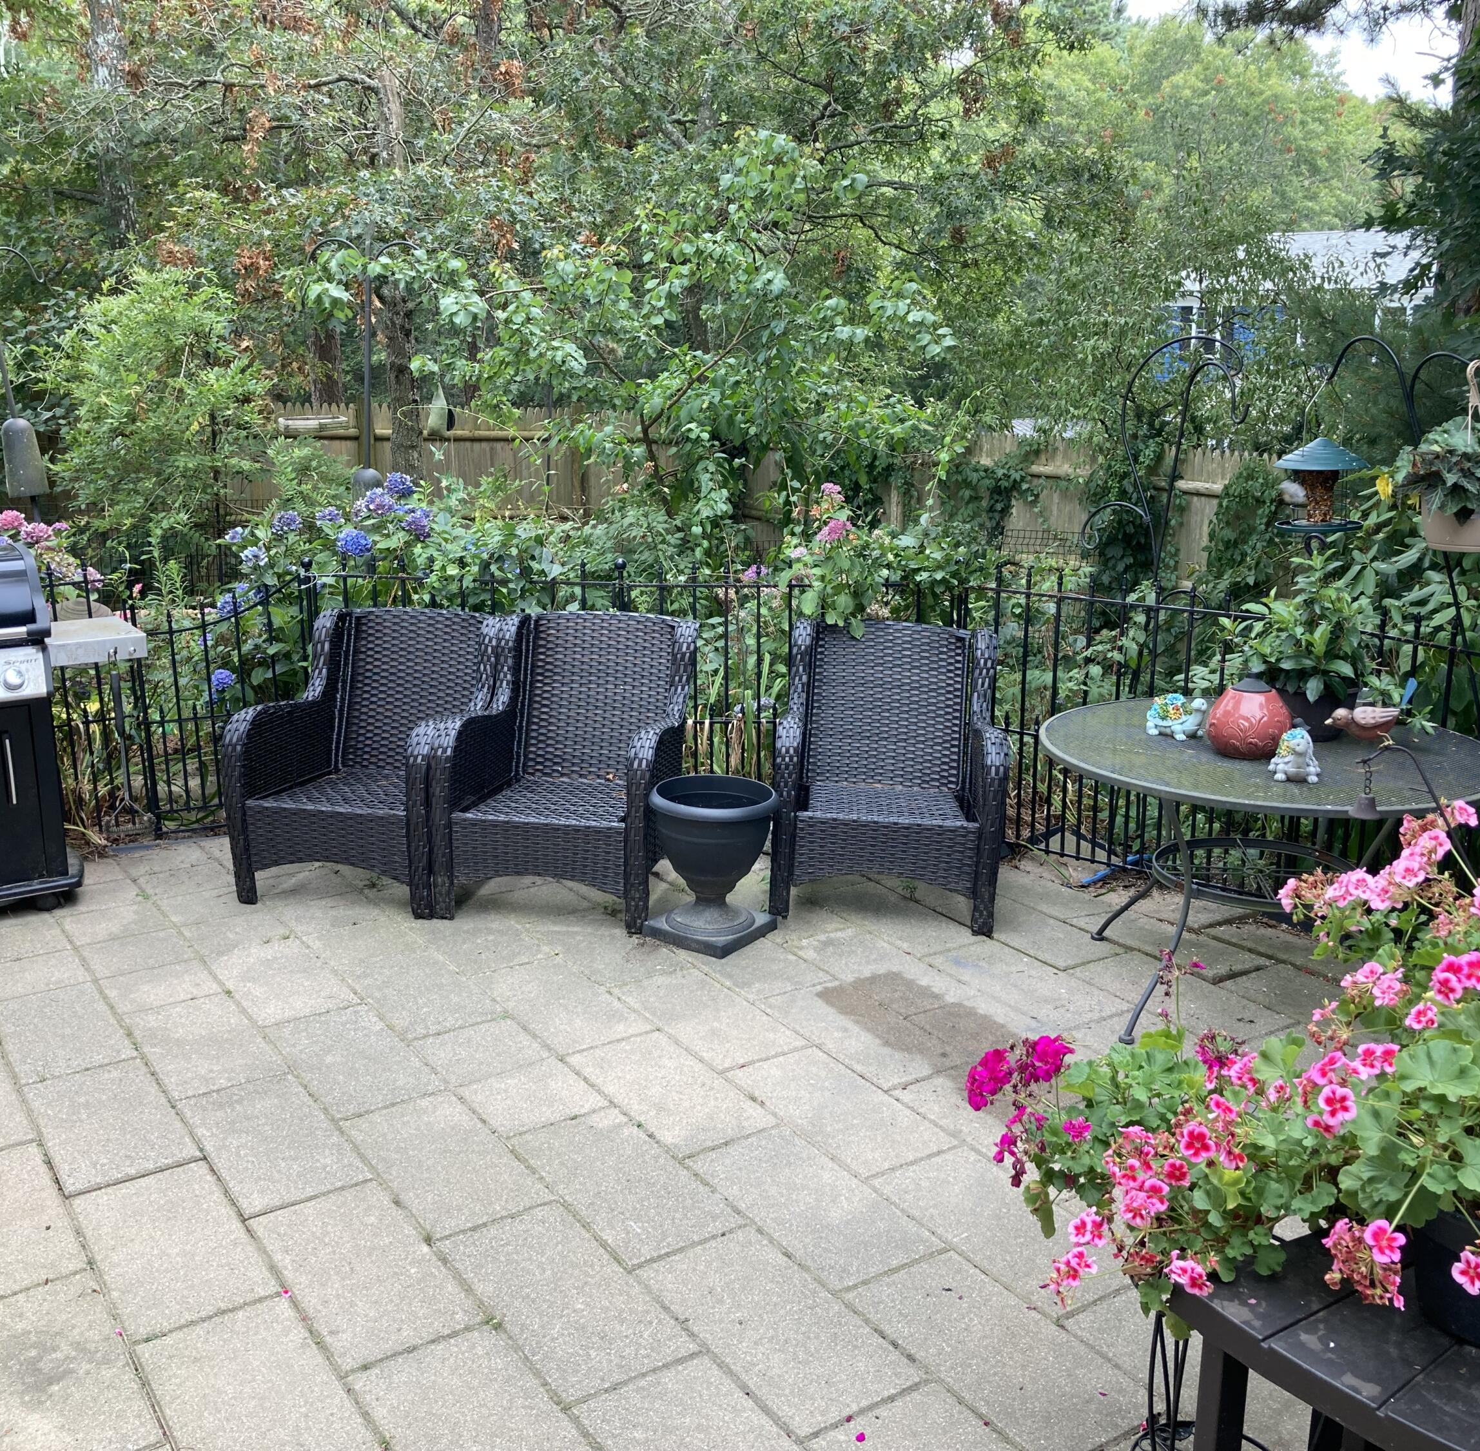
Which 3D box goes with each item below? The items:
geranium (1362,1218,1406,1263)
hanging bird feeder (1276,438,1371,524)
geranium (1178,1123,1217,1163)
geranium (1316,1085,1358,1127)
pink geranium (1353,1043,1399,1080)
[{"bbox_3d":[0.877,0.702,2.130,0.058,0.060,0.040,7,16,24],"label":"geranium"},{"bbox_3d":[1.757,-0.727,4.720,0.275,0.275,0.275,6,16,20],"label":"hanging bird feeder"},{"bbox_3d":[0.667,0.607,2.280,0.053,0.049,0.040,5,15,17],"label":"geranium"},{"bbox_3d":[0.847,0.540,2.220,0.058,0.061,0.040,6,16,22],"label":"geranium"},{"bbox_3d":[0.931,0.491,2.290,0.068,0.056,0.045,6,16,23],"label":"pink geranium"}]

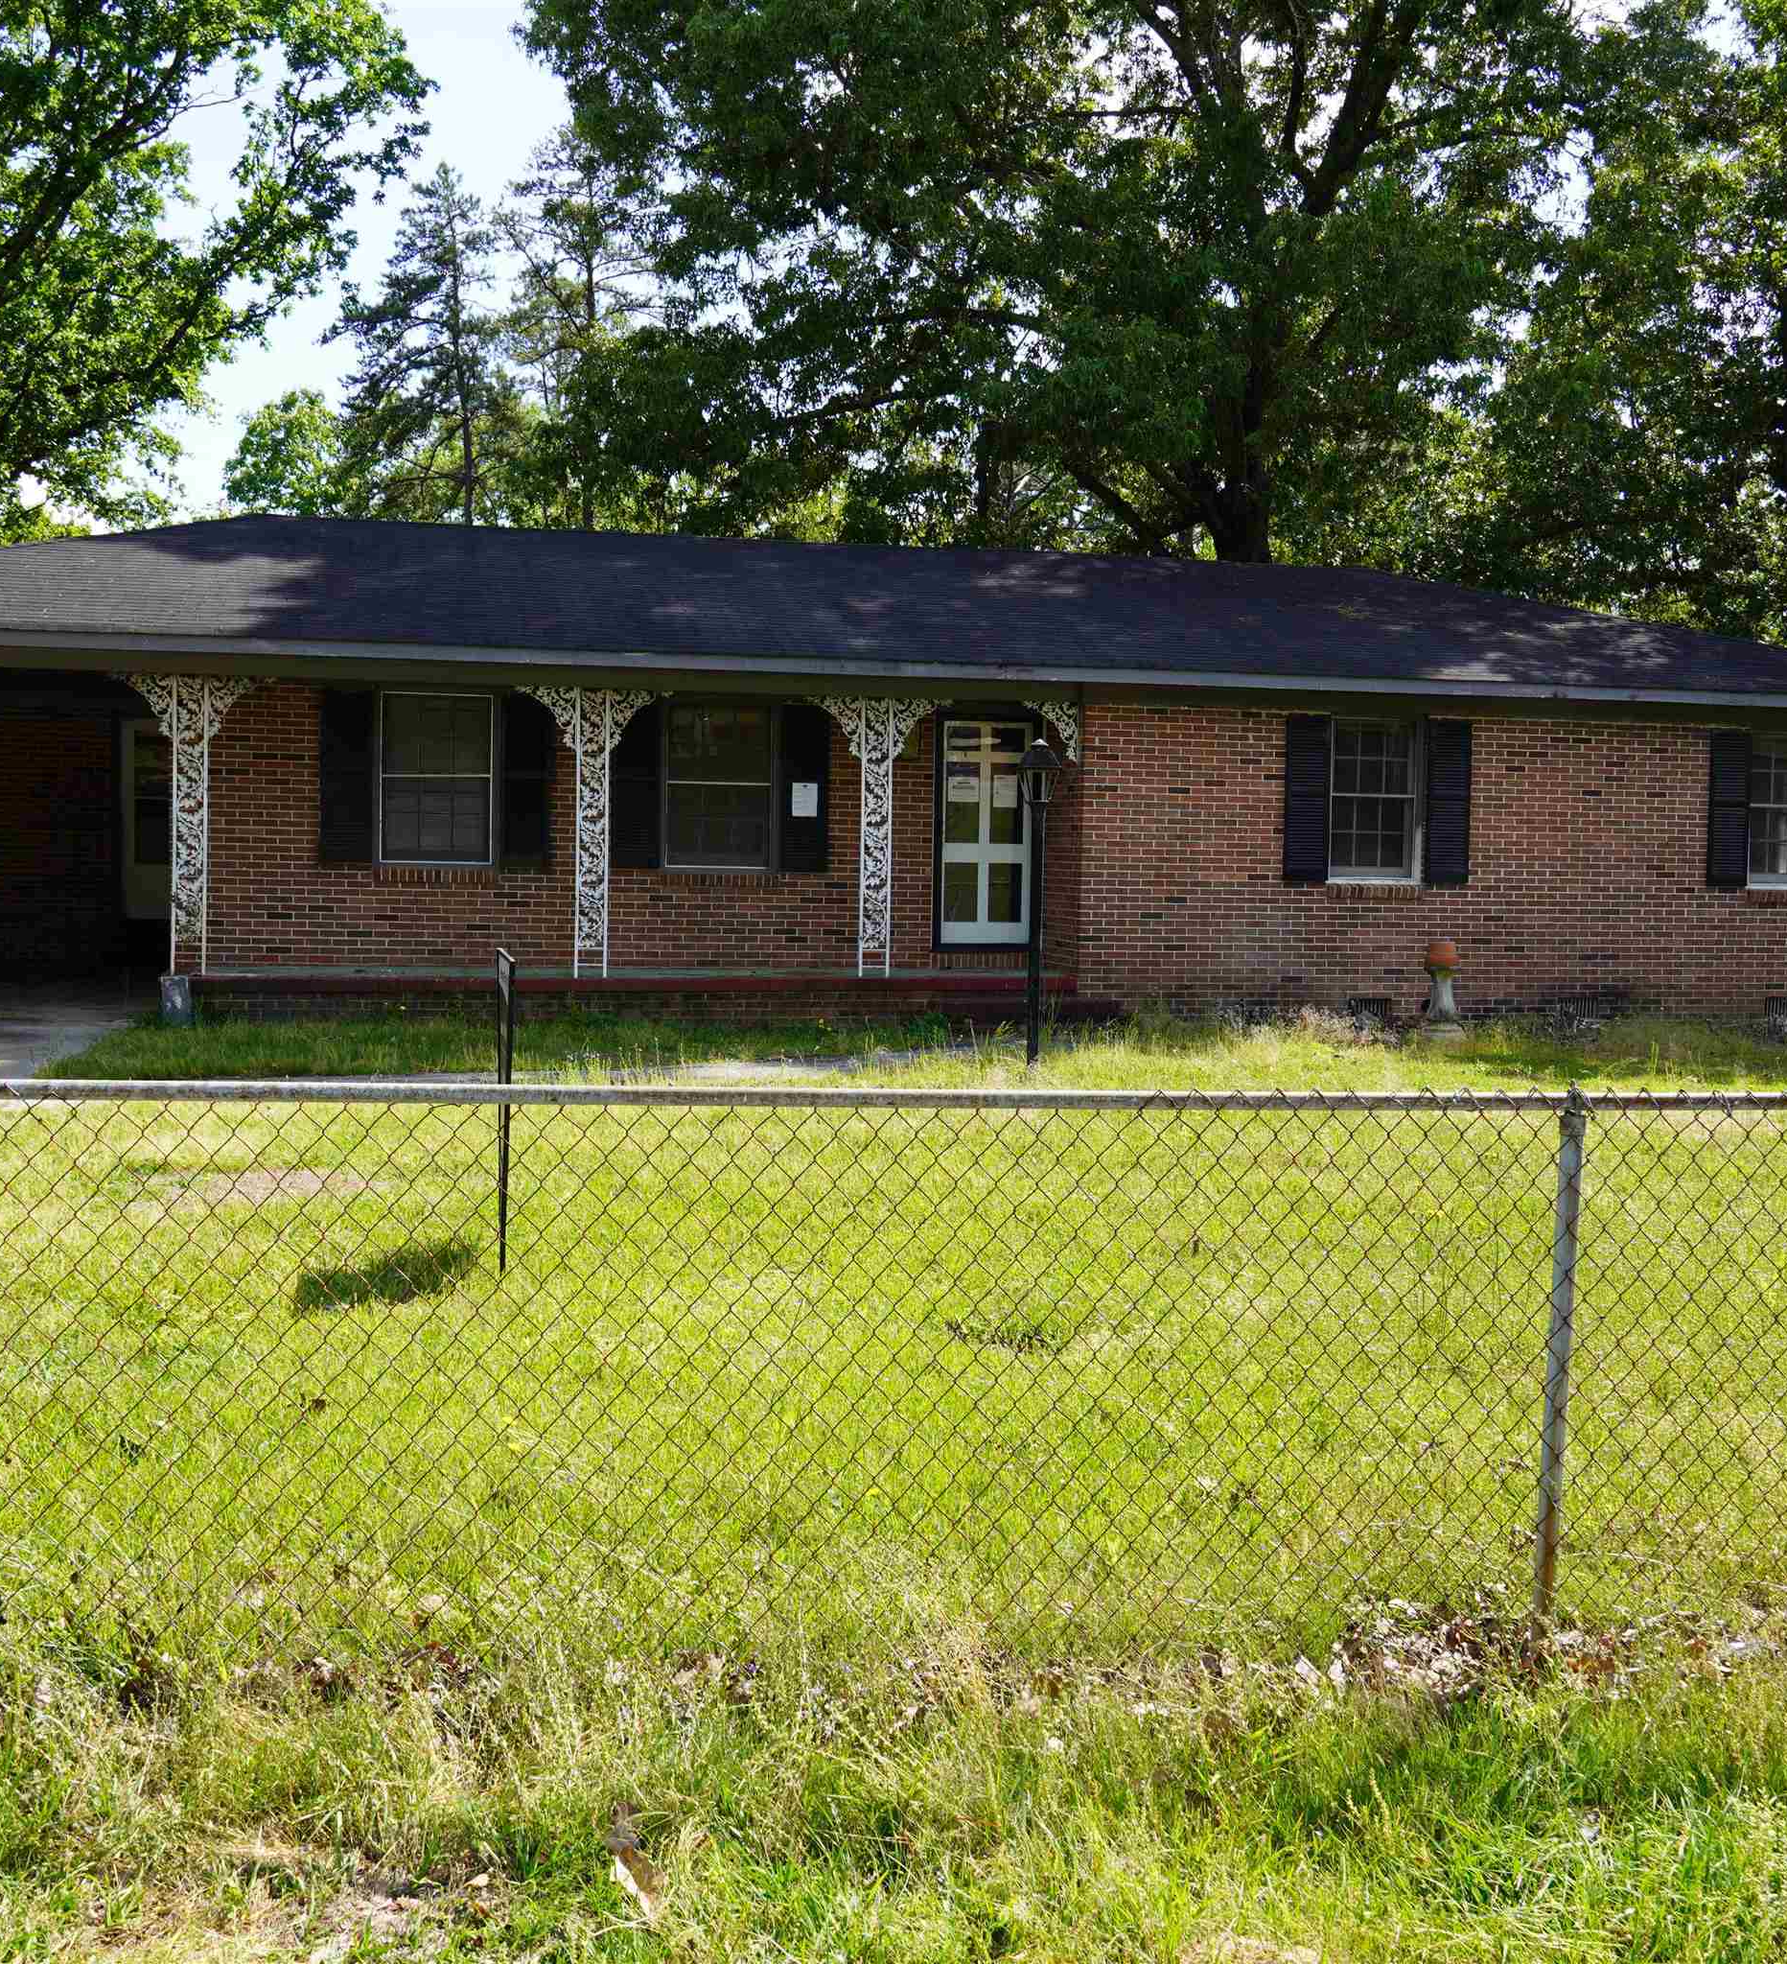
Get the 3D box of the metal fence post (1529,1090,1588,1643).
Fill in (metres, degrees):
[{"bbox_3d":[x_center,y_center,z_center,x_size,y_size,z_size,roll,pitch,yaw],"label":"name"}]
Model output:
[{"bbox_3d":[1.323,0.749,4.405,0.050,1.090,0.050,2,3,-10],"label":"metal fence post"}]

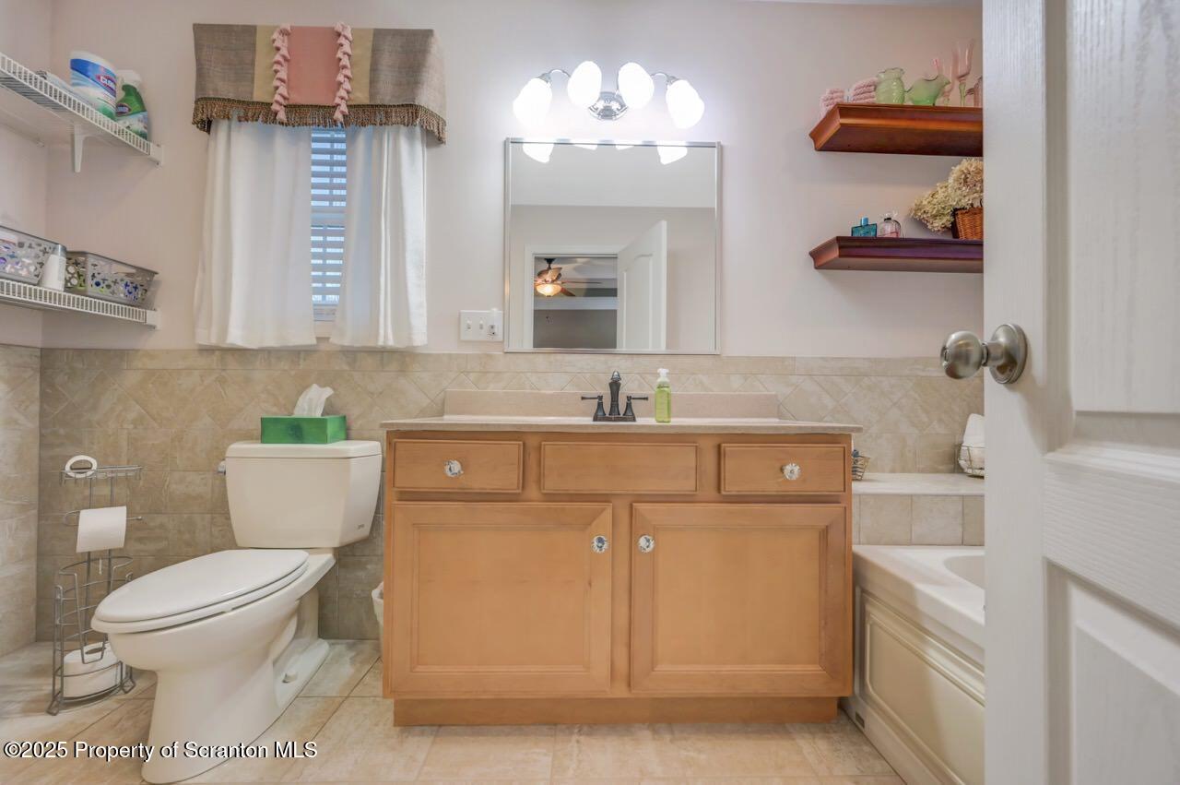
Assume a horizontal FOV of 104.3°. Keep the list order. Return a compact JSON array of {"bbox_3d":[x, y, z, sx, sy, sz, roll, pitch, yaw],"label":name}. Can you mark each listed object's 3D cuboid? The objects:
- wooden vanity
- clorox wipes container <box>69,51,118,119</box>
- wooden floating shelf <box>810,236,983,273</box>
[{"bbox_3d":[0.085,0.459,1.448,1.248,0.913,0.539,0,-1,-1],"label":"wooden vanity"},{"bbox_3d":[-1.714,-1.038,1.584,0.107,0.204,0.107,1,-1,-1],"label":"clorox wipes container"},{"bbox_3d":[1.300,-0.499,1.682,0.914,0.062,0.186,1,-1,-1],"label":"wooden floating shelf"}]

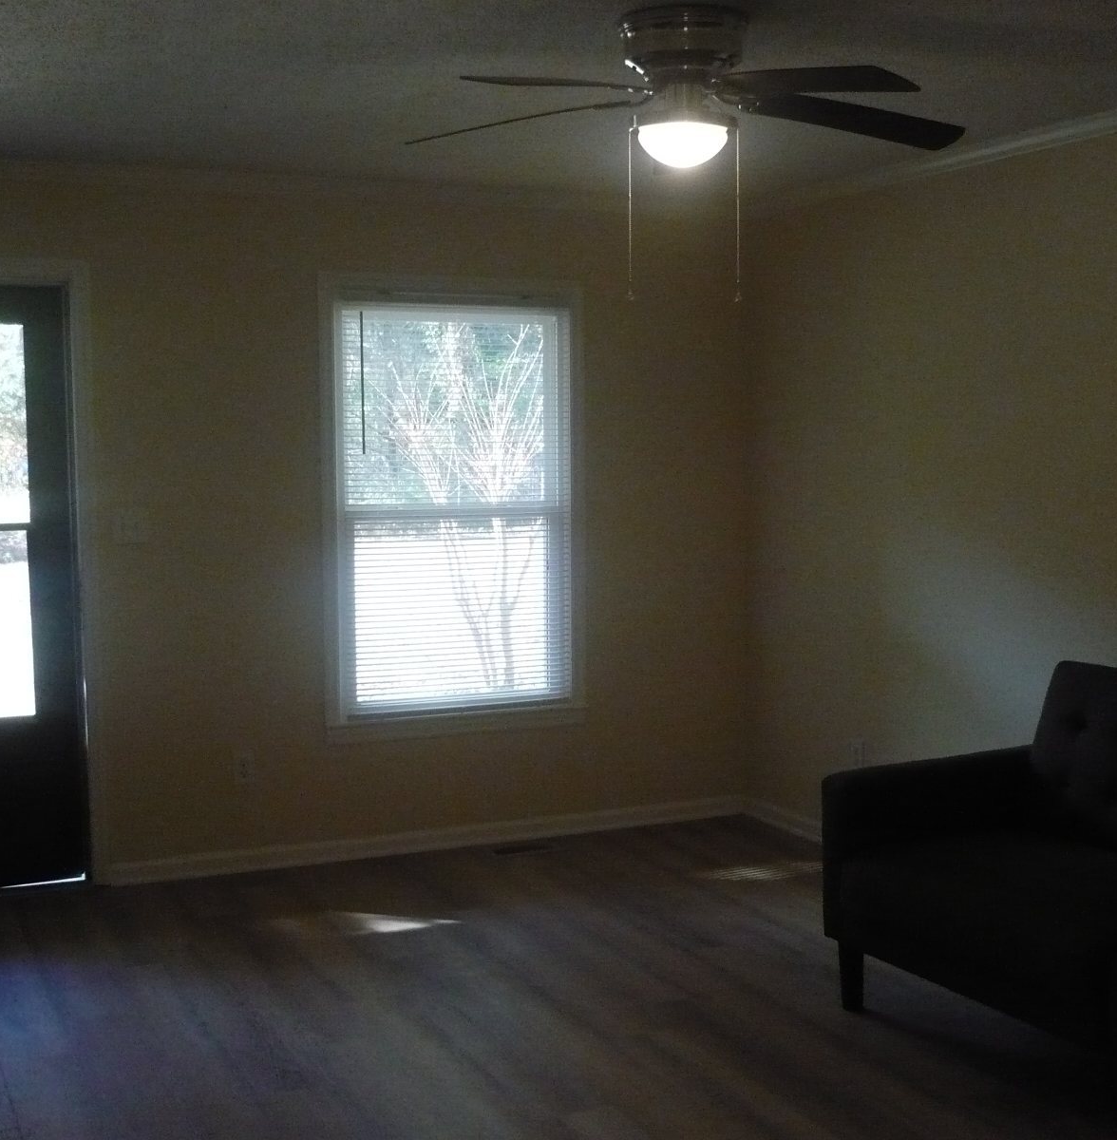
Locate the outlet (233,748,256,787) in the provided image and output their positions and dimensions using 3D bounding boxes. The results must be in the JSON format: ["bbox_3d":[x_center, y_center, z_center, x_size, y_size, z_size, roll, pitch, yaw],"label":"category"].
[{"bbox_3d":[-1.108,0.696,5.409,0.072,0.118,0.010,-2,5,-23],"label":"outlet"}]

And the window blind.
[{"bbox_3d":[-0.378,-0.237,5.680,0.960,1.590,0.090,-2,5,-23],"label":"window blind"}]

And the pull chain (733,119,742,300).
[{"bbox_3d":[0.397,-0.788,3.400,0.014,0.392,0.014,-2,5,-23],"label":"pull chain"}]

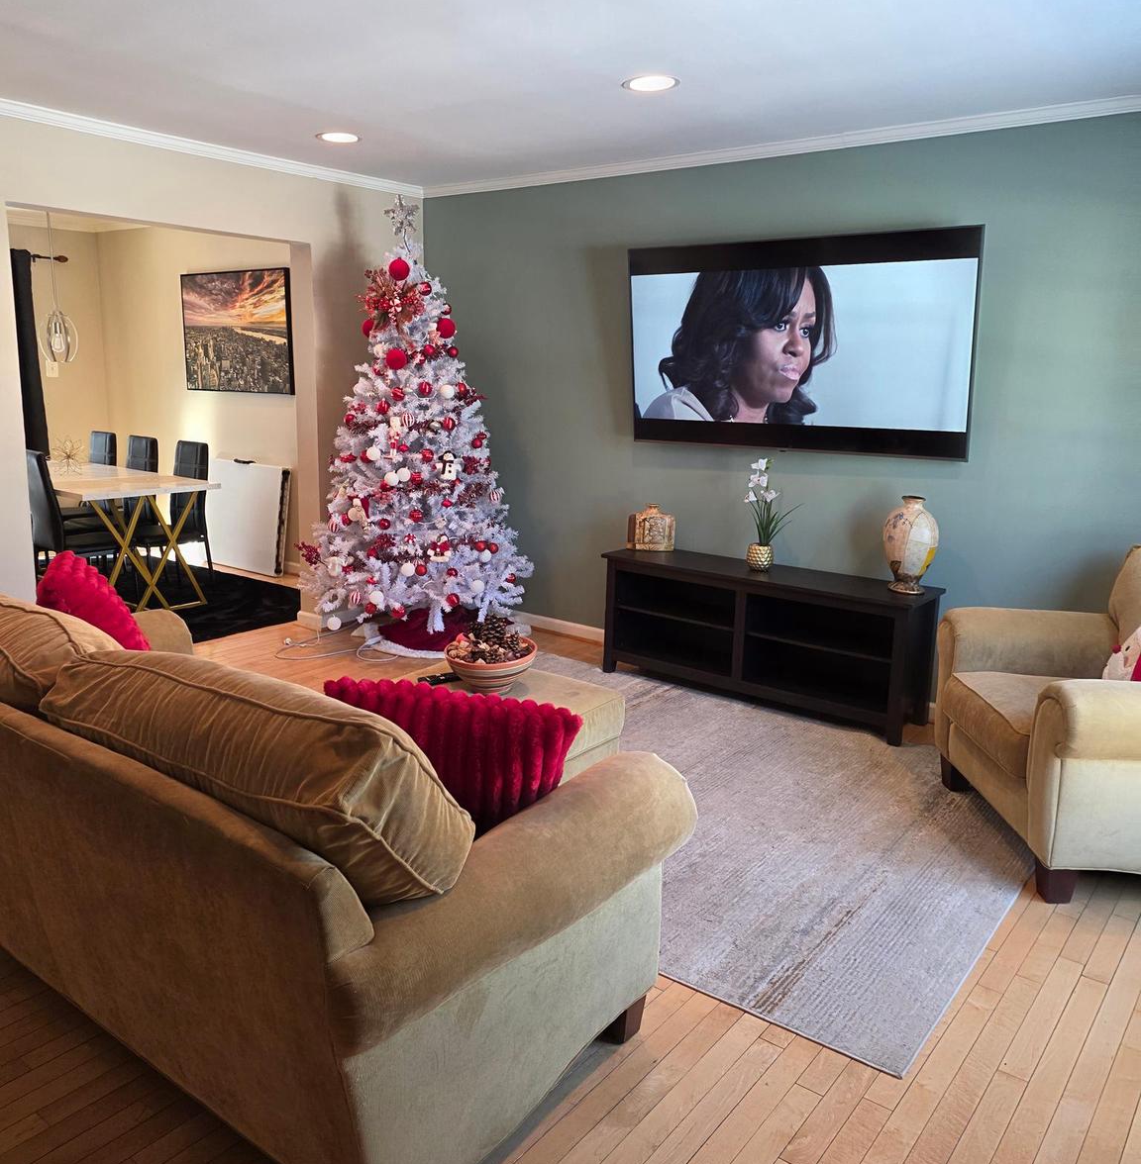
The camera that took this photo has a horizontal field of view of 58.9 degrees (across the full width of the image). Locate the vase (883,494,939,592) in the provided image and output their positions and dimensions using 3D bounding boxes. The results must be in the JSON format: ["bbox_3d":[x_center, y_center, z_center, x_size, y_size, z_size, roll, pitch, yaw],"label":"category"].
[{"bbox_3d":[1.369,-0.151,4.066,0.225,0.373,0.225,5,13,18],"label":"vase"}]

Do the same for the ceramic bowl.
[{"bbox_3d":[-0.252,0.268,3.175,0.288,0.125,0.288,0,12,-5],"label":"ceramic bowl"}]

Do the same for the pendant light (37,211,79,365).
[{"bbox_3d":[-2.943,-1.748,5.761,0.250,0.970,0.250,-5,13,-26],"label":"pendant light"}]

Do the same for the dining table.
[{"bbox_3d":[-2.954,-0.263,6.072,1.820,0.745,0.820,10,15,36],"label":"dining table"}]

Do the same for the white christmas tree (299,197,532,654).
[{"bbox_3d":[-0.792,-0.779,5.124,1.170,2.240,1.170,-1,12,-9],"label":"white christmas tree"}]

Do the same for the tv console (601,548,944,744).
[{"bbox_3d":[0.838,0.237,4.488,1.480,0.585,0.370,10,15,36],"label":"tv console"}]

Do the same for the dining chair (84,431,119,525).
[{"bbox_3d":[-3.302,-0.516,6.759,0.430,0.940,0.520,10,15,36],"label":"dining chair"}]

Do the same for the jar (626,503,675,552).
[{"bbox_3d":[0.387,-0.269,4.884,0.205,0.222,0.120,0,12,-5],"label":"jar"}]

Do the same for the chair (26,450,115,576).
[{"bbox_3d":[-2.755,-0.273,5.644,0.430,0.950,0.520,10,15,36],"label":"chair"}]

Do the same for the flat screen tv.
[{"bbox_3d":[0.947,-1.019,4.374,1.560,0.897,0.060,9,22,34],"label":"flat screen tv"}]

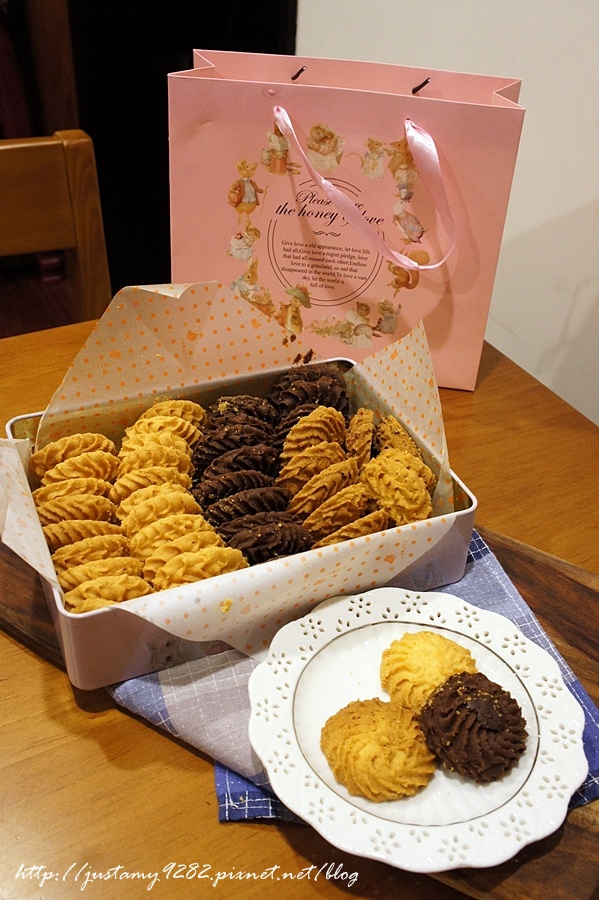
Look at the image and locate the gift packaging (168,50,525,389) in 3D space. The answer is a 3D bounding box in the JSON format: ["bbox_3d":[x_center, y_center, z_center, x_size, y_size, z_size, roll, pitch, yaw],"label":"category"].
[{"bbox_3d":[0.034,-0.201,0.804,0.284,0.254,0.086,8,37,6],"label":"gift packaging"}]

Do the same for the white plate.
[{"bbox_3d":[0.065,0.155,0.512,0.188,0.023,0.188,2,37,-1],"label":"white plate"}]

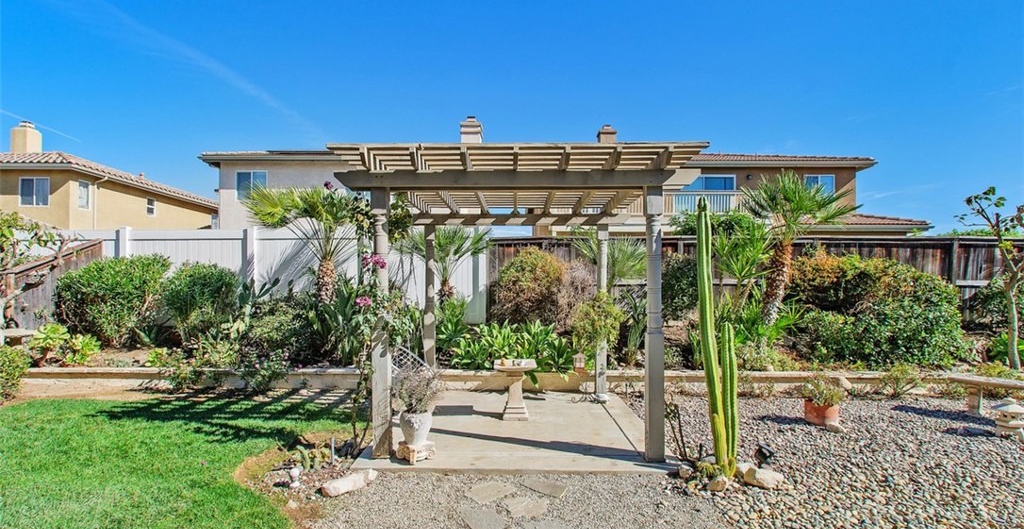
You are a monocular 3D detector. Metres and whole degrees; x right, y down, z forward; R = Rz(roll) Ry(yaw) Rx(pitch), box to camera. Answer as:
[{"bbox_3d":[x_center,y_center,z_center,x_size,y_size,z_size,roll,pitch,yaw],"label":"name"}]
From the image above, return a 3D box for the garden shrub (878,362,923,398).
[{"bbox_3d":[5.165,1.529,6.050,0.580,0.480,0.500,0,-3,0],"label":"garden shrub"}]

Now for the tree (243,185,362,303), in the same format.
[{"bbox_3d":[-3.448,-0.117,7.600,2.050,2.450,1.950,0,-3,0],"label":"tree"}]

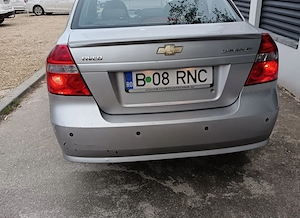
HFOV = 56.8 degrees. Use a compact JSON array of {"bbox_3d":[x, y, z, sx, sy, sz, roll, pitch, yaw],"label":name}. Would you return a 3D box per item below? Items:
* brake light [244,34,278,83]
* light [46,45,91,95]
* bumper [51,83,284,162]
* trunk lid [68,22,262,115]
[{"bbox_3d":[0.751,-0.327,1.828,0.330,0.350,0.270,-4,24,-3],"label":"brake light"},{"bbox_3d":[-0.535,-0.242,1.764,0.330,0.350,0.270,-4,24,-3],"label":"light"},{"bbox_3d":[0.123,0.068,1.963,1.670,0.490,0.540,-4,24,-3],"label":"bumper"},{"bbox_3d":[0.102,-0.307,1.885,1.250,0.480,0.550,-4,24,-3],"label":"trunk lid"}]

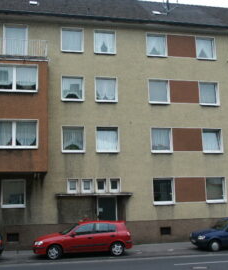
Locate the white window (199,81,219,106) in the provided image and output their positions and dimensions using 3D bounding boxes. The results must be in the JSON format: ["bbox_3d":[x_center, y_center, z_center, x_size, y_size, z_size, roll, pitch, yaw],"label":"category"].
[{"bbox_3d":[5.344,-2.341,21.637,1.195,1.366,0.170,1,-10,-12],"label":"white window"}]

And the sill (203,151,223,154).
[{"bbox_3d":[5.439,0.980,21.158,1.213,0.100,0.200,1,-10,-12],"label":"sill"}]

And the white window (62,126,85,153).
[{"bbox_3d":[-2.129,0.265,20.318,1.195,1.375,0.150,1,-10,-12],"label":"white window"}]

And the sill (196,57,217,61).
[{"bbox_3d":[5.507,-4.484,22.765,1.220,0.090,0.180,1,-10,-12],"label":"sill"}]

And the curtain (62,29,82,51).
[{"bbox_3d":[-2.268,-5.216,21.063,1.085,1.248,0.100,1,-10,-12],"label":"curtain"}]

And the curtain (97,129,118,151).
[{"bbox_3d":[-0.331,0.281,20.230,1.109,1.107,0.100,1,-10,-12],"label":"curtain"}]

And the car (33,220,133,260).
[{"bbox_3d":[-1.326,4.267,16.038,4.180,1.440,1.710,1,-10,-13],"label":"car"}]

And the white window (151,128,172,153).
[{"bbox_3d":[2.554,0.308,20.609,1.176,1.377,0.160,1,-10,-12],"label":"white window"}]

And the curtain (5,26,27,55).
[{"bbox_3d":[-5.267,-4.972,20.578,1.110,1.792,0.120,1,-10,-12],"label":"curtain"}]

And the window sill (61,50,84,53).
[{"bbox_3d":[-2.248,-4.566,21.117,1.220,0.090,0.180,1,-10,-12],"label":"window sill"}]

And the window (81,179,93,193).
[{"bbox_3d":[-1.320,2.577,19.274,0.576,0.687,0.160,1,-10,-13],"label":"window"}]

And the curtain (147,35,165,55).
[{"bbox_3d":[2.370,-5.078,21.663,1.033,1.239,0.100,1,-10,-12],"label":"curtain"}]

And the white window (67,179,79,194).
[{"bbox_3d":[-2.047,2.546,19.278,0.565,0.810,0.150,1,-10,-12],"label":"white window"}]

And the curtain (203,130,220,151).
[{"bbox_3d":[5.426,0.326,21.403,1.080,1.115,0.100,1,-10,-12],"label":"curtain"}]

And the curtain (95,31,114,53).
[{"bbox_3d":[-0.515,-5.196,21.797,1.050,1.200,0.080,1,-10,-12],"label":"curtain"}]

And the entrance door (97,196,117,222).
[{"bbox_3d":[-0.332,4.226,19.606,1.042,2.169,0.100,1,-10,-12],"label":"entrance door"}]

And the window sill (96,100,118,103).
[{"bbox_3d":[-0.387,-1.808,21.027,1.220,0.090,0.180,1,-10,-12],"label":"window sill"}]

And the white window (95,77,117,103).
[{"bbox_3d":[-0.386,-2.361,20.326,1.173,1.343,0.180,1,-10,-13],"label":"white window"}]

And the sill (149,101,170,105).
[{"bbox_3d":[2.521,-1.792,21.288,1.245,0.131,0.200,1,-10,-12],"label":"sill"}]

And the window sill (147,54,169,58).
[{"bbox_3d":[2.400,-4.337,21.161,1.184,0.120,0.200,1,-10,-13],"label":"window sill"}]

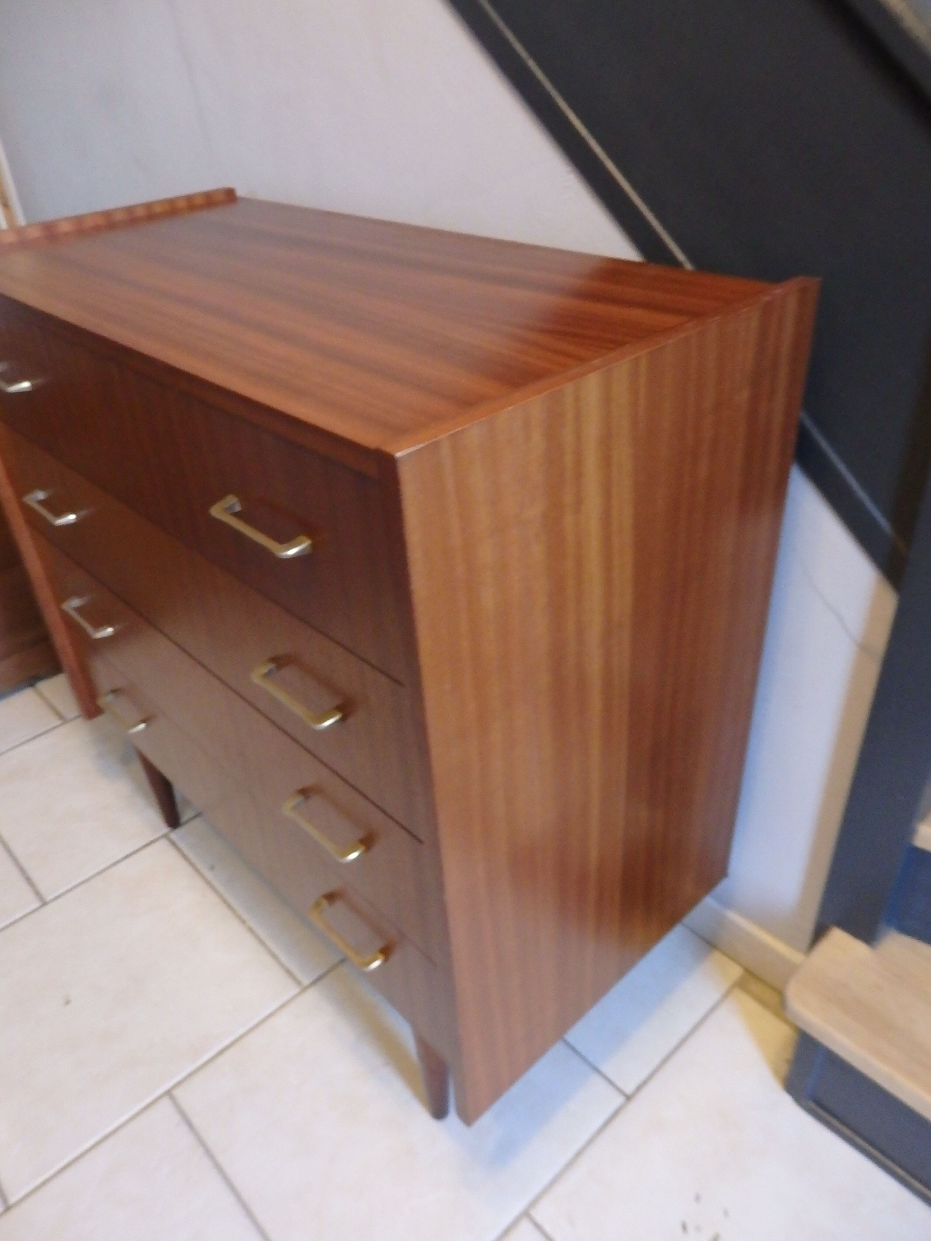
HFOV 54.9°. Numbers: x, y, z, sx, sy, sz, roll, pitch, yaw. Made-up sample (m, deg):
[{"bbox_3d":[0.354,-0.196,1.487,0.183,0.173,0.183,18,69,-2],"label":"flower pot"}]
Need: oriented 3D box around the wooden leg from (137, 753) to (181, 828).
[{"bbox_3d":[-0.481,0.261,1.422,0.036,0.182,0.036,-30,42,-32],"label":"wooden leg"}]

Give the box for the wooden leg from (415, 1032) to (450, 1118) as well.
[{"bbox_3d":[-0.035,0.511,1.011,0.036,0.182,0.036,-3,34,2],"label":"wooden leg"}]

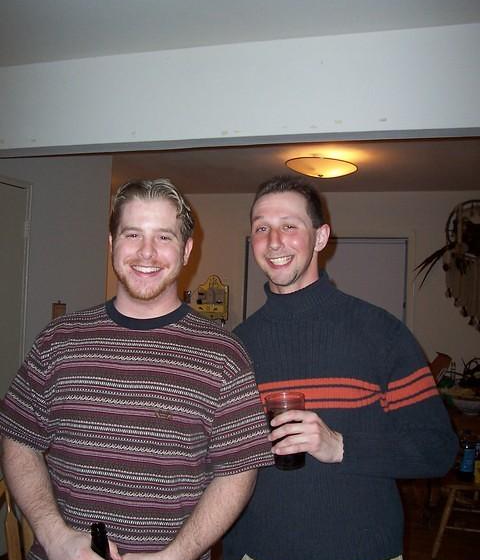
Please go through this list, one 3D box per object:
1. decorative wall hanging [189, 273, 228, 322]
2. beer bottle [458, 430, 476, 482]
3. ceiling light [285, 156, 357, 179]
[{"bbox_3d":[-0.256,0.150,5.550,0.310,0.395,0.080,1,-2,18],"label":"decorative wall hanging"},{"bbox_3d":[1.347,1.045,4.050,0.100,0.305,0.100,1,-2,18],"label":"beer bottle"},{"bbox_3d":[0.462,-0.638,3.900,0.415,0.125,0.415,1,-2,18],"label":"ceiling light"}]

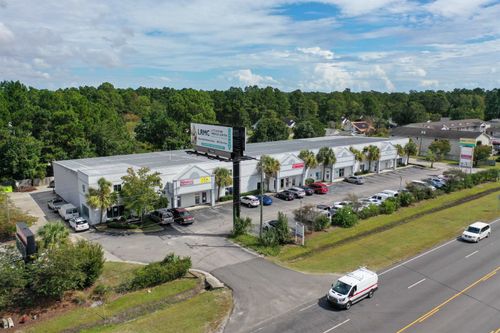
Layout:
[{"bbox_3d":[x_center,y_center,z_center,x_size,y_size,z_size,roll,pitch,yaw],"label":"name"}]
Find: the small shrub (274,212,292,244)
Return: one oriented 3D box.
[{"bbox_3d":[4.314,8.040,50.816,2.200,3.500,2.200,1,10,5],"label":"small shrub"}]

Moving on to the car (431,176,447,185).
[{"bbox_3d":[39.097,3.146,83.238,1.830,1.500,4.600,-8,13,-37],"label":"car"}]

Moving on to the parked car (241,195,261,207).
[{"bbox_3d":[-0.435,5.887,67.898,1.830,1.580,4.500,-8,13,-37],"label":"parked car"}]

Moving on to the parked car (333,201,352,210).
[{"bbox_3d":[15.415,6.726,63.500,1.820,1.500,4.600,-8,13,-37],"label":"parked car"}]

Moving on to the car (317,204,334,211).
[{"bbox_3d":[12.664,7.088,61.937,1.850,1.500,4.600,-8,13,-36],"label":"car"}]

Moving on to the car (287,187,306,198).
[{"bbox_3d":[8.435,4.730,74.218,1.850,1.650,4.600,-8,13,-37],"label":"car"}]

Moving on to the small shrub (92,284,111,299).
[{"bbox_3d":[-14.136,11.825,36.984,1.540,1.030,1.380,-8,13,-37],"label":"small shrub"}]

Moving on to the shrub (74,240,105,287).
[{"bbox_3d":[-16.323,9.788,39.121,3.300,4.500,3.500,0,10,0],"label":"shrub"}]

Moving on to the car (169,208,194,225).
[{"bbox_3d":[-10.550,7.461,60.275,1.830,1.630,4.600,-7,12,-35],"label":"car"}]

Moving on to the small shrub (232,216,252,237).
[{"bbox_3d":[-1.273,8.167,53.310,2.500,2.300,2.300,0,10,0],"label":"small shrub"}]

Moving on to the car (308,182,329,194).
[{"bbox_3d":[12.926,4.251,76.866,1.850,1.600,4.600,-8,13,-37],"label":"car"}]

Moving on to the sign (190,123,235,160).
[{"bbox_3d":[-5.310,-3.861,54.397,0.700,4.000,11.000,-7,12,-36],"label":"sign"}]

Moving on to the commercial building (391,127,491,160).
[{"bbox_3d":[56.750,-6.773,118.213,9.980,8.660,26.820,-8,13,-37],"label":"commercial building"}]

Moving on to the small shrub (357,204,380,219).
[{"bbox_3d":[18.792,7.029,61.598,3.700,1.770,2.780,-8,13,-37],"label":"small shrub"}]

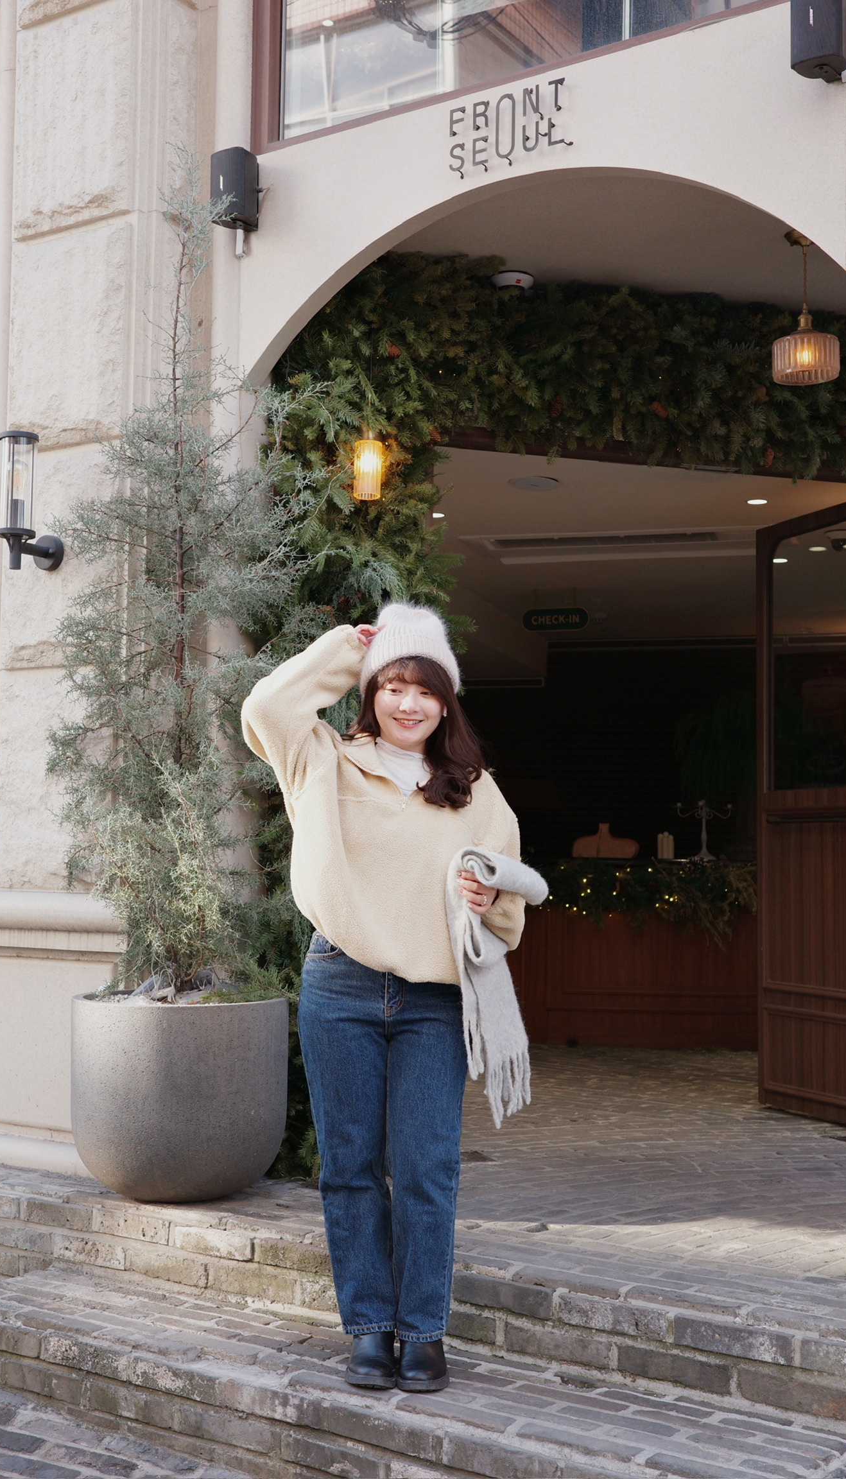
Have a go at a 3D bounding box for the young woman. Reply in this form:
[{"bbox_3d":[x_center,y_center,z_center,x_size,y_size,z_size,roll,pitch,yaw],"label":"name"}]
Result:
[{"bbox_3d":[-0.087,0.531,3.583,0.620,1.670,0.420,0,-4,0],"label":"young woman"}]

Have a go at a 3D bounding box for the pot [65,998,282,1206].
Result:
[{"bbox_3d":[-0.683,0.986,4.589,0.600,0.540,0.600,0,-4,0],"label":"pot"}]

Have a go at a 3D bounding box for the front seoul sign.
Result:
[{"bbox_3d":[0.229,-1.641,4.419,0.390,0.200,0.050,-2,-4,33],"label":"front seoul sign"}]

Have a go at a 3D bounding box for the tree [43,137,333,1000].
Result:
[{"bbox_3d":[-0.664,-0.471,4.686,0.780,2.420,0.740,0,-4,0],"label":"tree"}]

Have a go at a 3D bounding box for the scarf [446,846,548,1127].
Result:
[{"bbox_3d":[0.156,0.521,3.460,0.210,0.580,0.190,1,-4,-3],"label":"scarf"}]

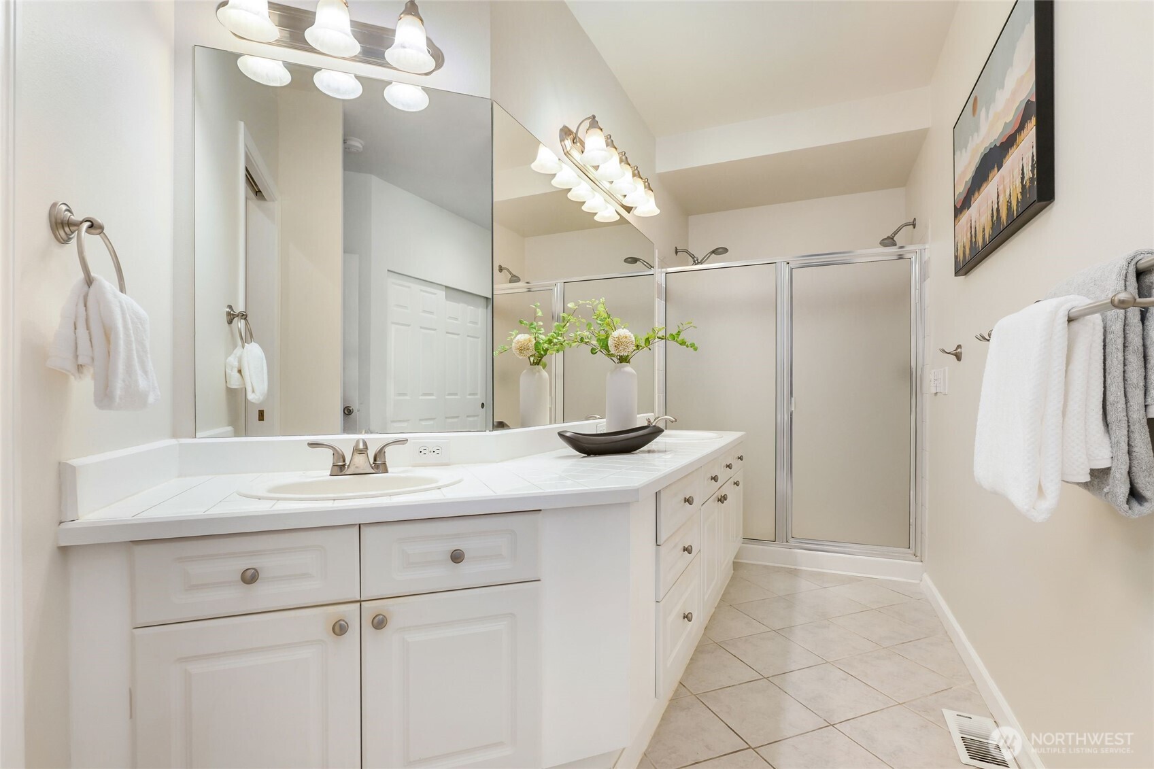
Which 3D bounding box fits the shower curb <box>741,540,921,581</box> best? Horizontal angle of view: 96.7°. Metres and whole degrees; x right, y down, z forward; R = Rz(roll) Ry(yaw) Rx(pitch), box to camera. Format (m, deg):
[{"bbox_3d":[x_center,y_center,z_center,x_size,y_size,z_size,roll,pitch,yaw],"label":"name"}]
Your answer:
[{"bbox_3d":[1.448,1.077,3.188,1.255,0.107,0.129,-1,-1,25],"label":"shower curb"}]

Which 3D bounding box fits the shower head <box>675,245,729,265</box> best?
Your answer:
[{"bbox_3d":[0.929,-0.947,3.832,0.389,0.161,0.120,-1,-1,25],"label":"shower head"}]

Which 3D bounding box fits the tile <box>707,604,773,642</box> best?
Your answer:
[{"bbox_3d":[0.696,1.119,2.414,0.304,0.010,0.304,0,-1,-20],"label":"tile"}]

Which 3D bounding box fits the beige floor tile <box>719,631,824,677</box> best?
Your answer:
[{"bbox_3d":[0.802,1.113,2.127,0.304,0.010,0.304,0,-1,-20],"label":"beige floor tile"}]

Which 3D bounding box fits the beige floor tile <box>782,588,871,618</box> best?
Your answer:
[{"bbox_3d":[1.256,1.105,2.579,0.298,0.010,0.298,0,-1,-20],"label":"beige floor tile"}]

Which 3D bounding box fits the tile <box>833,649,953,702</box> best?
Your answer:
[{"bbox_3d":[1.176,1.087,1.912,0.298,0.010,0.298,0,-1,-20],"label":"tile"}]

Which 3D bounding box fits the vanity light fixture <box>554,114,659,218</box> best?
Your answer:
[{"bbox_3d":[0.210,-0.971,2.415,0.190,0.193,0.912,-1,-1,25],"label":"vanity light fixture"}]

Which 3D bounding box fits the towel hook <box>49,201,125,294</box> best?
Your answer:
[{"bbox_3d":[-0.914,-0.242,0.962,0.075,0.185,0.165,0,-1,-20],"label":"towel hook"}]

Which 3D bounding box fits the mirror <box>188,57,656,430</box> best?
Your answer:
[{"bbox_3d":[-0.449,-0.375,2.542,0.433,1.104,2.499,-1,-2,39],"label":"mirror"}]

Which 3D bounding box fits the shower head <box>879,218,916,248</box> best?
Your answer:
[{"bbox_3d":[2.069,-0.966,3.311,0.193,0.156,0.092,-1,-1,25],"label":"shower head"}]

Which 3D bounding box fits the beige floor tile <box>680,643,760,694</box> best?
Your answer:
[{"bbox_3d":[0.515,1.111,2.021,0.304,0.010,0.304,0,-1,-20],"label":"beige floor tile"}]

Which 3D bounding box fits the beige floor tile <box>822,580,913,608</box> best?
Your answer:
[{"bbox_3d":[1.557,1.125,2.732,0.304,0.010,0.304,0,-1,-20],"label":"beige floor tile"}]

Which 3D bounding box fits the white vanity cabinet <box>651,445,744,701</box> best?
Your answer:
[{"bbox_3d":[0.447,0.696,2.547,0.471,0.673,2.041,-1,-1,25],"label":"white vanity cabinet"}]

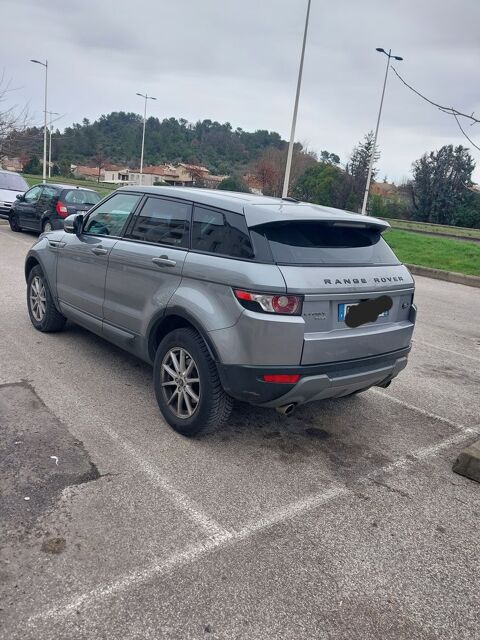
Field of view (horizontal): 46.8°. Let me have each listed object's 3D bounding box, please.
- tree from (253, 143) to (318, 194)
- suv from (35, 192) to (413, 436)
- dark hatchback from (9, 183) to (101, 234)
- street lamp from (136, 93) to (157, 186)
[{"bbox_3d":[5.689,-20.038,76.928,8.600,8.130,8.000,7,13,3],"label":"tree"},{"bbox_3d":[-0.508,-0.405,5.173,1.970,1.620,4.360,-5,17,-39],"label":"suv"},{"bbox_3d":[-5.285,-3.143,15.956,1.690,1.490,3.780,-7,18,-43],"label":"dark hatchback"},{"bbox_3d":[-9.058,-16.351,52.247,2.400,9.300,0.350,-5,17,-39],"label":"street lamp"}]

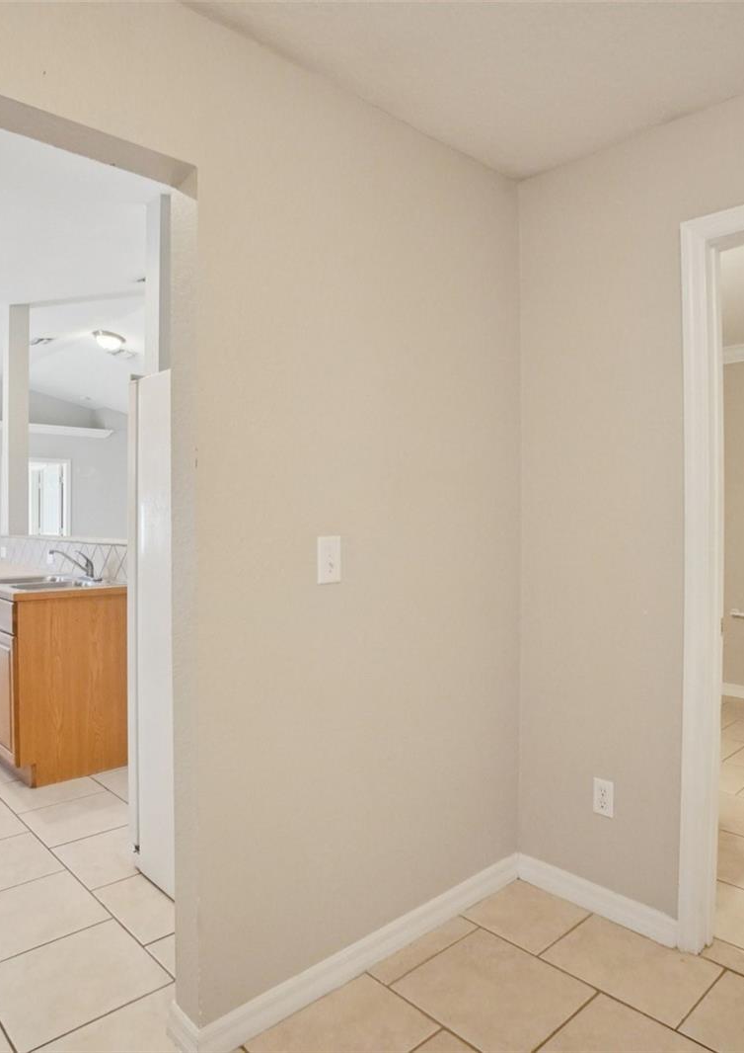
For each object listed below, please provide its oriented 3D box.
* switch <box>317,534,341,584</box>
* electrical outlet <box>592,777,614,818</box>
[{"bbox_3d":[-0.112,0.089,1.742,0.074,0.120,0.013,0,0,-43],"label":"switch"},{"bbox_3d":[0.726,0.849,2.058,0.010,0.114,0.070,0,0,-44],"label":"electrical outlet"}]

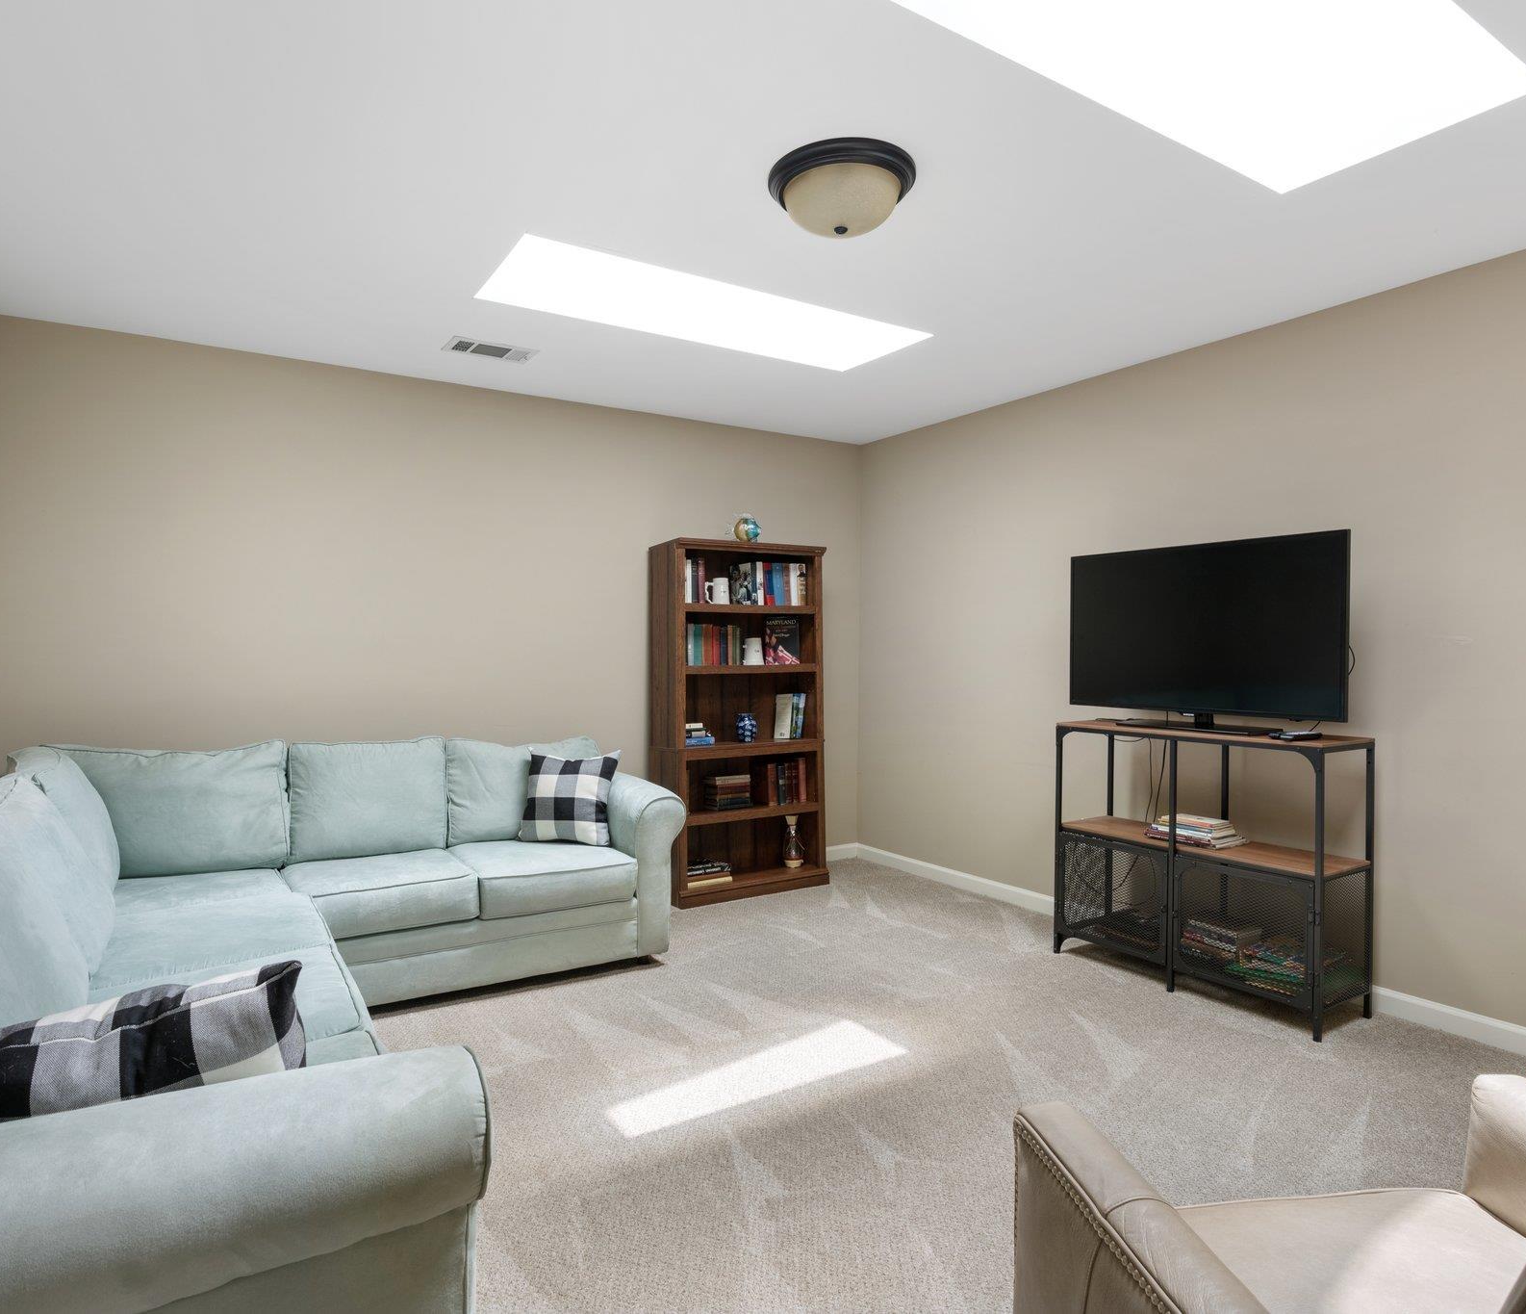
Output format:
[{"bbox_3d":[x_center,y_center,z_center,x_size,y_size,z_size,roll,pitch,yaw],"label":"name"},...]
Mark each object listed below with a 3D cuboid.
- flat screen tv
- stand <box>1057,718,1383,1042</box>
[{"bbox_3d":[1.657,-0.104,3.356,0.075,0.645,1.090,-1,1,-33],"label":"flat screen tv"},{"bbox_3d":[1.641,0.752,3.286,0.360,0.950,1.000,-1,1,-34],"label":"stand"}]

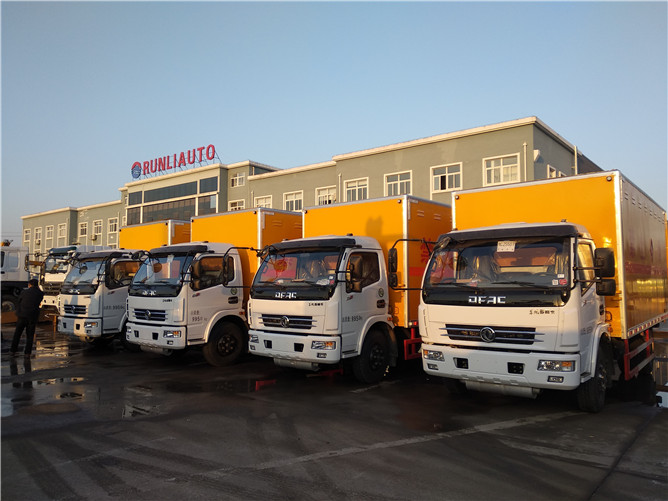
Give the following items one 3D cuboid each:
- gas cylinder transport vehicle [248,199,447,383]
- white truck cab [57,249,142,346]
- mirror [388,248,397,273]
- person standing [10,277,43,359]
[{"bbox_3d":[1.361,0.714,10.365,2.400,3.070,6.830,-3,-5,39],"label":"gas cylinder transport vehicle"},{"bbox_3d":[-5.397,1.181,12.145,2.100,2.420,1.750,-3,-4,36],"label":"white truck cab"},{"bbox_3d":[0.775,0.132,6.599,0.080,0.330,0.190,1,-4,-18],"label":"mirror"},{"bbox_3d":[-6.818,1.485,11.185,0.600,1.690,0.430,1,-4,-22],"label":"person standing"}]

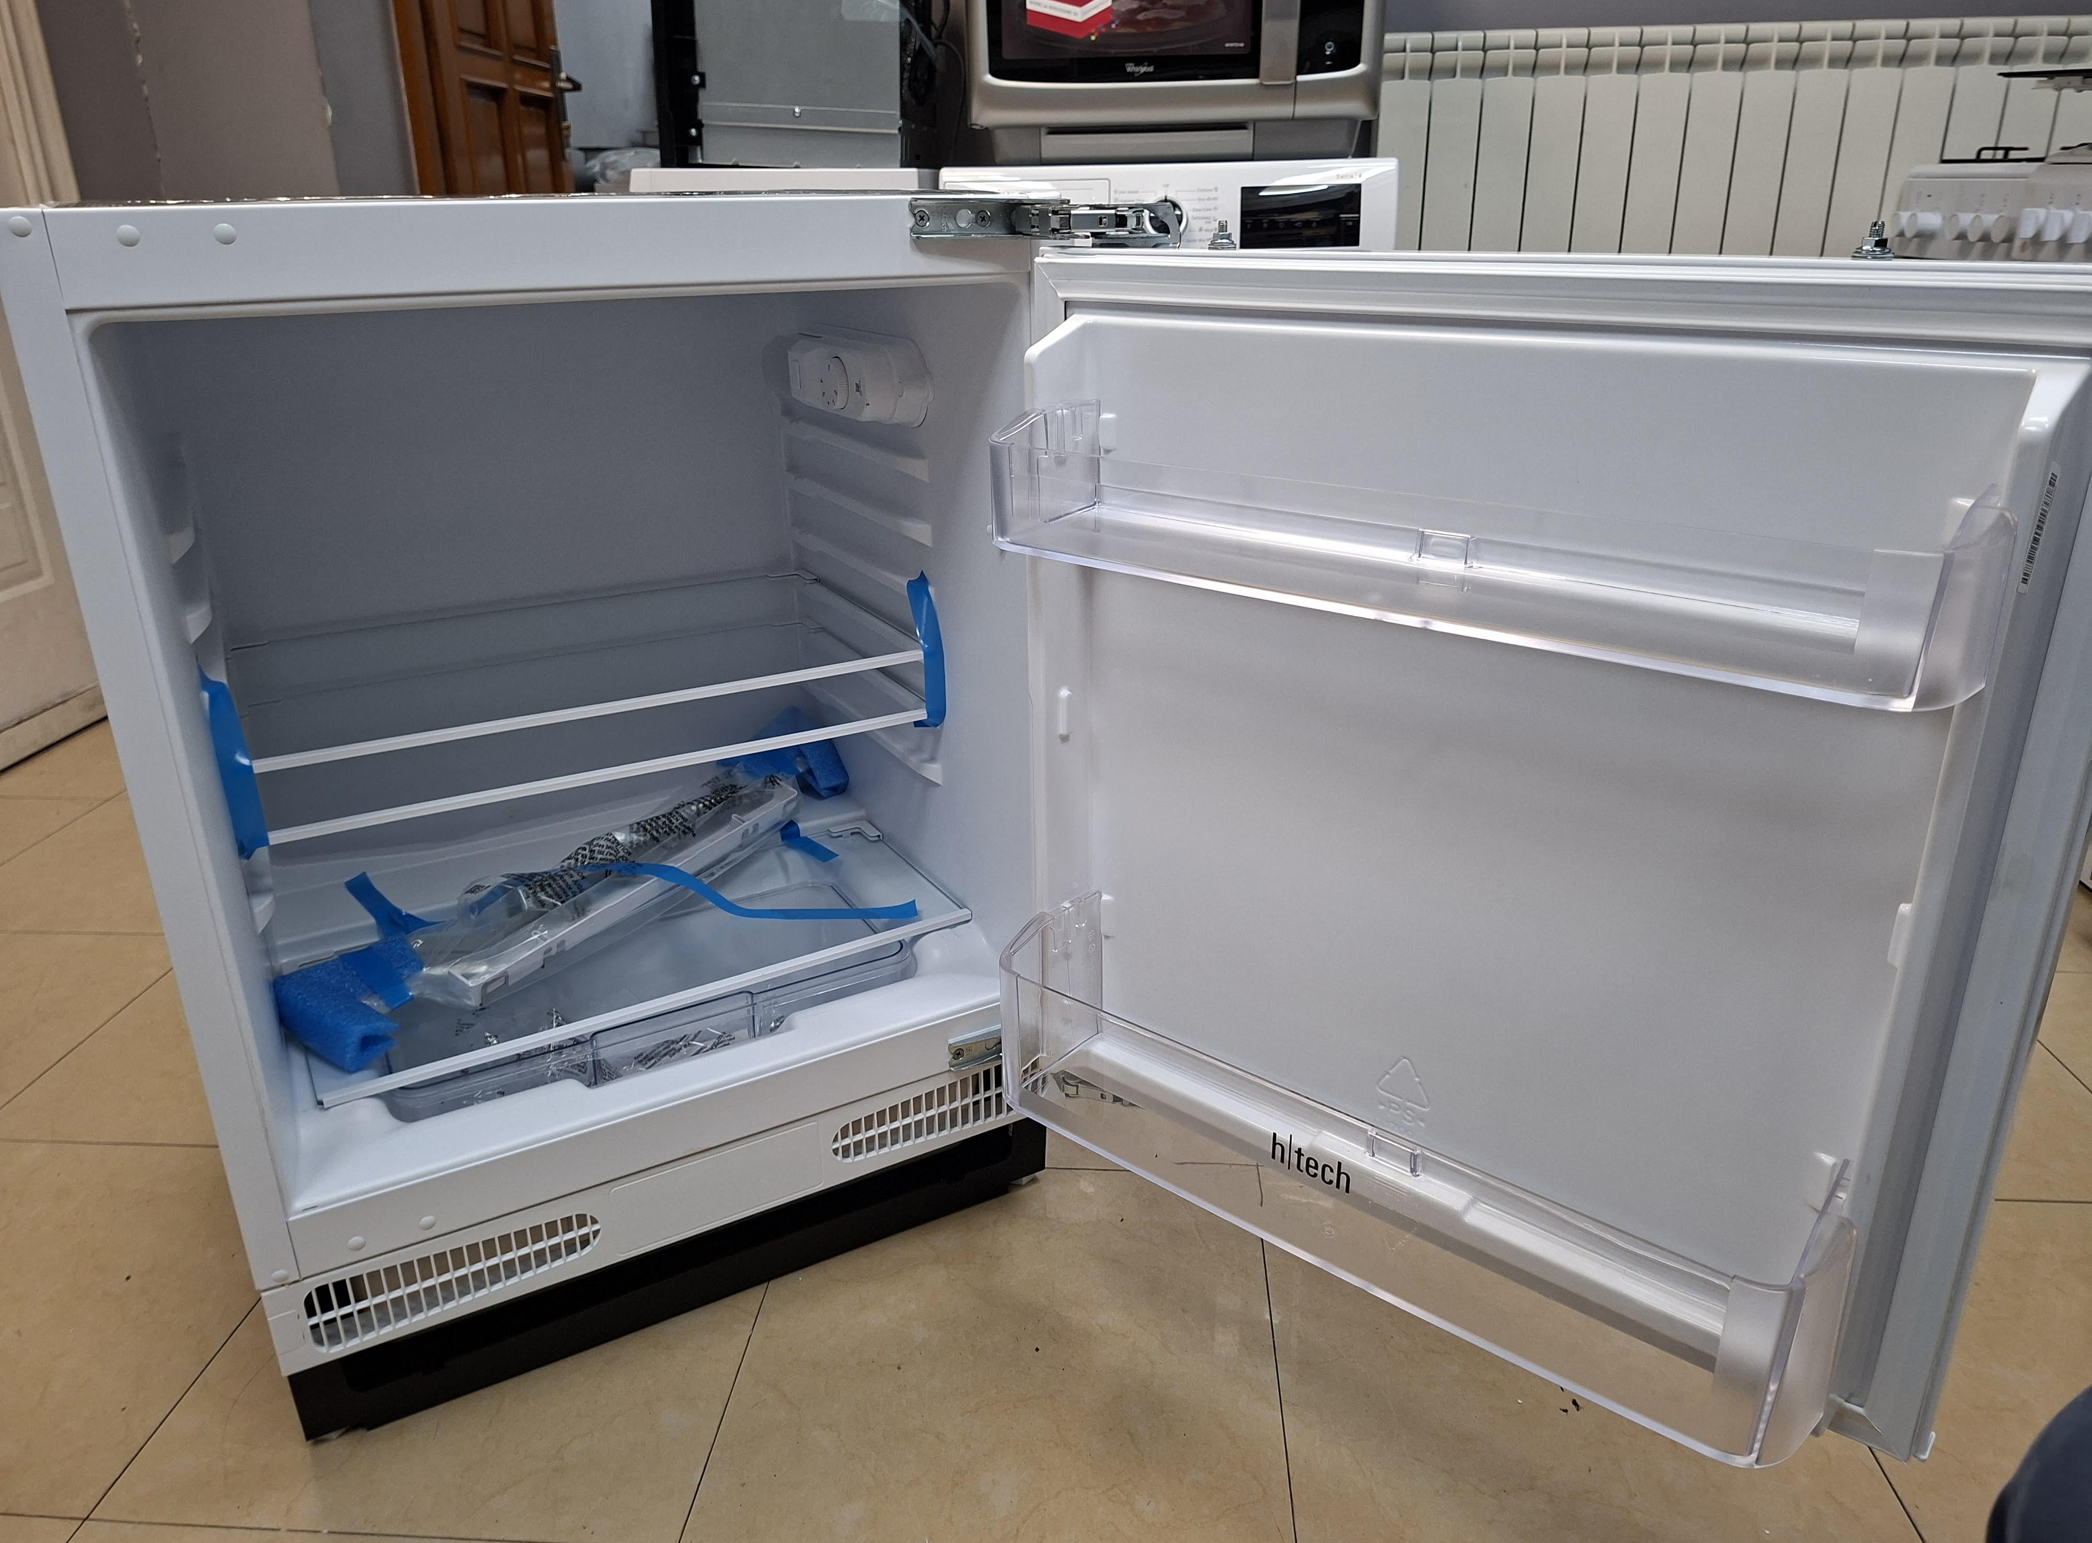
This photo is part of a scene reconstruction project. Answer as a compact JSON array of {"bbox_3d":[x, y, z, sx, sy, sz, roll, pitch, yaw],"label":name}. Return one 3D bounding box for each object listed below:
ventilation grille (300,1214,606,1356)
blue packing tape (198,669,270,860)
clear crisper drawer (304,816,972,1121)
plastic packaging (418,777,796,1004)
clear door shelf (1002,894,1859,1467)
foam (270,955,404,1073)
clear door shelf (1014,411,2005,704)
[{"bbox_3d":[-0.398,0.343,0.949,0.190,0.040,0.012,-12,23,-28],"label":"ventilation grille"},{"bbox_3d":[-0.513,-0.005,0.884,0.018,0.126,0.022,-12,23,-28],"label":"blue packing tape"},{"bbox_3d":[-0.340,0.184,1.181,0.500,0.100,0.240,-12,23,-28],"label":"clear crisper drawer"},{"bbox_3d":[-0.378,0.078,1.212,0.075,0.042,0.386,12,29,31],"label":"plastic packaging"},{"bbox_3d":[0.185,0.207,0.813,0.497,0.126,0.103,16,27,37],"label":"clear door shelf"},{"bbox_3d":[-0.513,0.178,1.016,0.120,0.037,0.042,17,27,40],"label":"foam"},{"bbox_3d":[0.181,-0.125,0.685,0.494,0.078,0.106,16,27,37],"label":"clear door shelf"}]

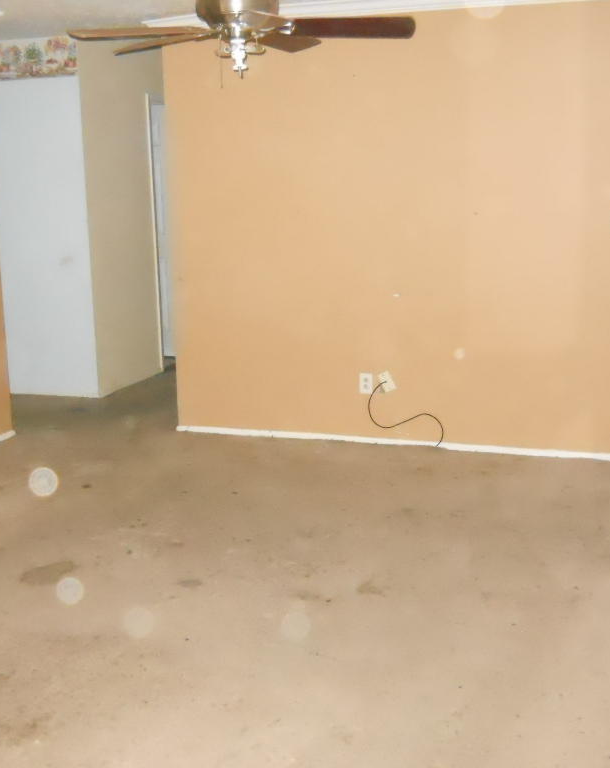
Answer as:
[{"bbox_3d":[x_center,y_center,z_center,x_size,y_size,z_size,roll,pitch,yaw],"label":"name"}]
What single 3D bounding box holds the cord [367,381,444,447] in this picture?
[{"bbox_3d":[0.562,0.172,6.182,0.433,0.364,0.050,3,12,19],"label":"cord"}]

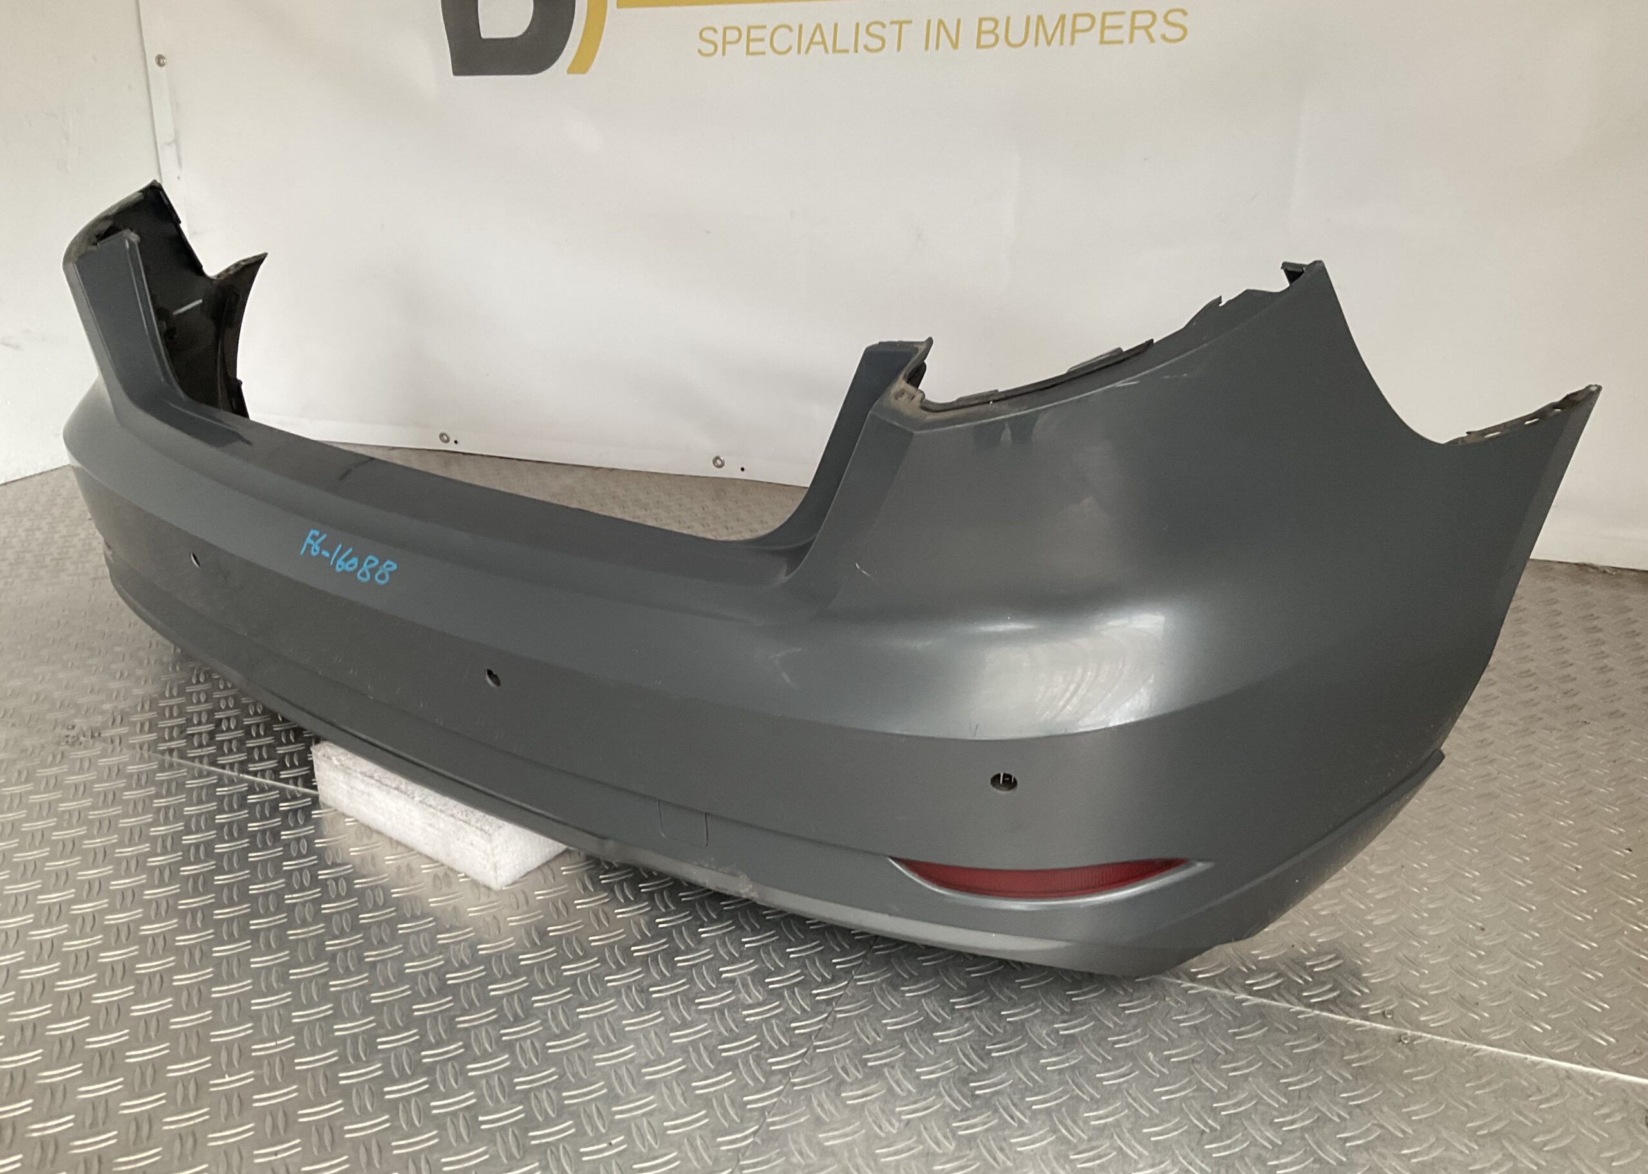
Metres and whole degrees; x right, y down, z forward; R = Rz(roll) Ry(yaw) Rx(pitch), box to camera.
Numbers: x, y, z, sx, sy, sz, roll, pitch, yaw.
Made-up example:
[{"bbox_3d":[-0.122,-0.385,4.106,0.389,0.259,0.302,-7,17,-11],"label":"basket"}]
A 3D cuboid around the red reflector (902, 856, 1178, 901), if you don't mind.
[{"bbox_3d":[0.144,0.199,0.937,0.200,0.040,0.033,4,22,14],"label":"red reflector"}]

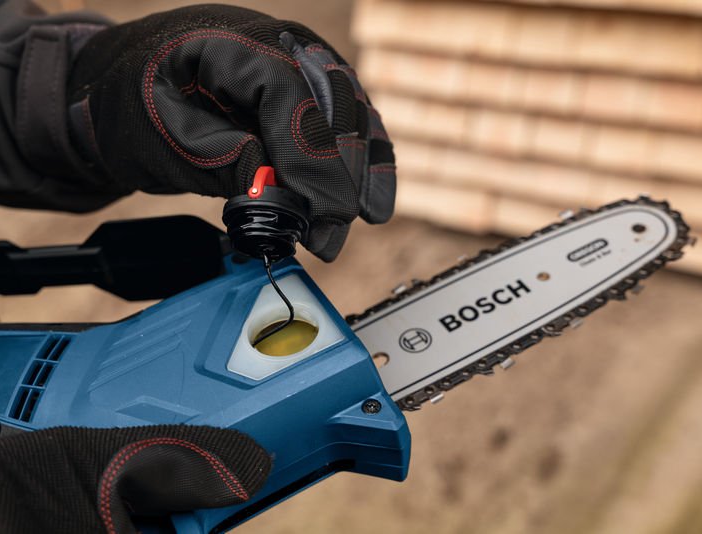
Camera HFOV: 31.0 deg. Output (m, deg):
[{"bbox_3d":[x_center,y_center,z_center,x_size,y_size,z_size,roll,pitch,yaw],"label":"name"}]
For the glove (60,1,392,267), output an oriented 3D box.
[{"bbox_3d":[-0.052,-0.057,0.545,0.138,0.102,0.100,8,6,11],"label":"glove"}]

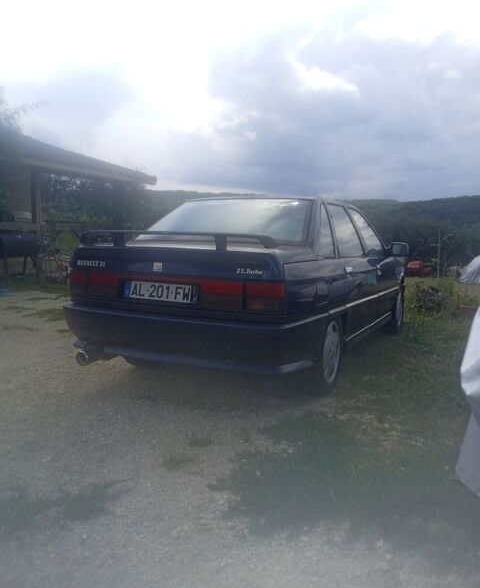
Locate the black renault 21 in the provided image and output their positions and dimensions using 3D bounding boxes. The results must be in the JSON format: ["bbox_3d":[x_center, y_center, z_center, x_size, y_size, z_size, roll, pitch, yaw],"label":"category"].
[{"bbox_3d":[0.497,-0.150,5.020,1.750,1.400,4.500,4,7,26],"label":"black renault 21"}]

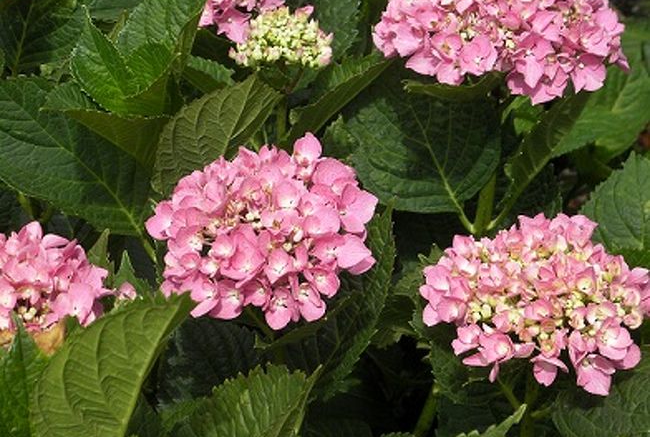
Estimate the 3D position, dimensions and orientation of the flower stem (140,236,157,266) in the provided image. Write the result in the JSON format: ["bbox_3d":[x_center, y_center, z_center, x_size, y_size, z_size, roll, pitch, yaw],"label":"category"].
[{"bbox_3d":[-0.118,0.021,1.210,0.006,0.006,0.026,-30,81,5],"label":"flower stem"}]

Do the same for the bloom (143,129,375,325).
[{"bbox_3d":[-0.040,0.008,1.160,0.148,0.100,0.138,-2,49,2],"label":"bloom"}]

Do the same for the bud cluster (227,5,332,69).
[{"bbox_3d":[-0.031,-0.130,1.290,0.072,0.040,0.064,0,42,0],"label":"bud cluster"}]

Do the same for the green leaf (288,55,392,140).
[{"bbox_3d":[0.011,-0.084,1.250,0.060,0.035,0.115,29,53,35],"label":"green leaf"}]

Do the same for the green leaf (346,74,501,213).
[{"bbox_3d":[0.068,-0.055,1.250,0.100,0.028,0.130,-27,55,0],"label":"green leaf"}]

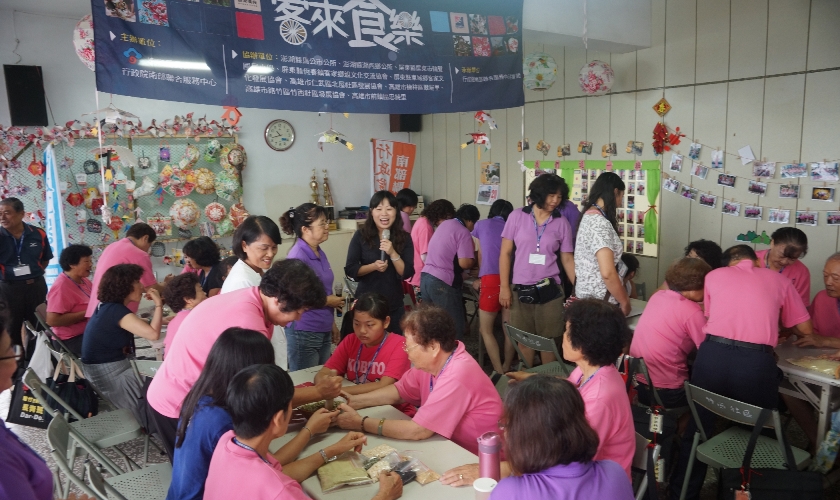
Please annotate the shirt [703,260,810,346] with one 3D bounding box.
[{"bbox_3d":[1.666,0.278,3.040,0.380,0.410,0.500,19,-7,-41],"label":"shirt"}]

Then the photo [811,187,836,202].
[{"bbox_3d":[3.088,-0.426,4.653,0.012,0.103,0.152,-8,11,-35],"label":"photo"}]

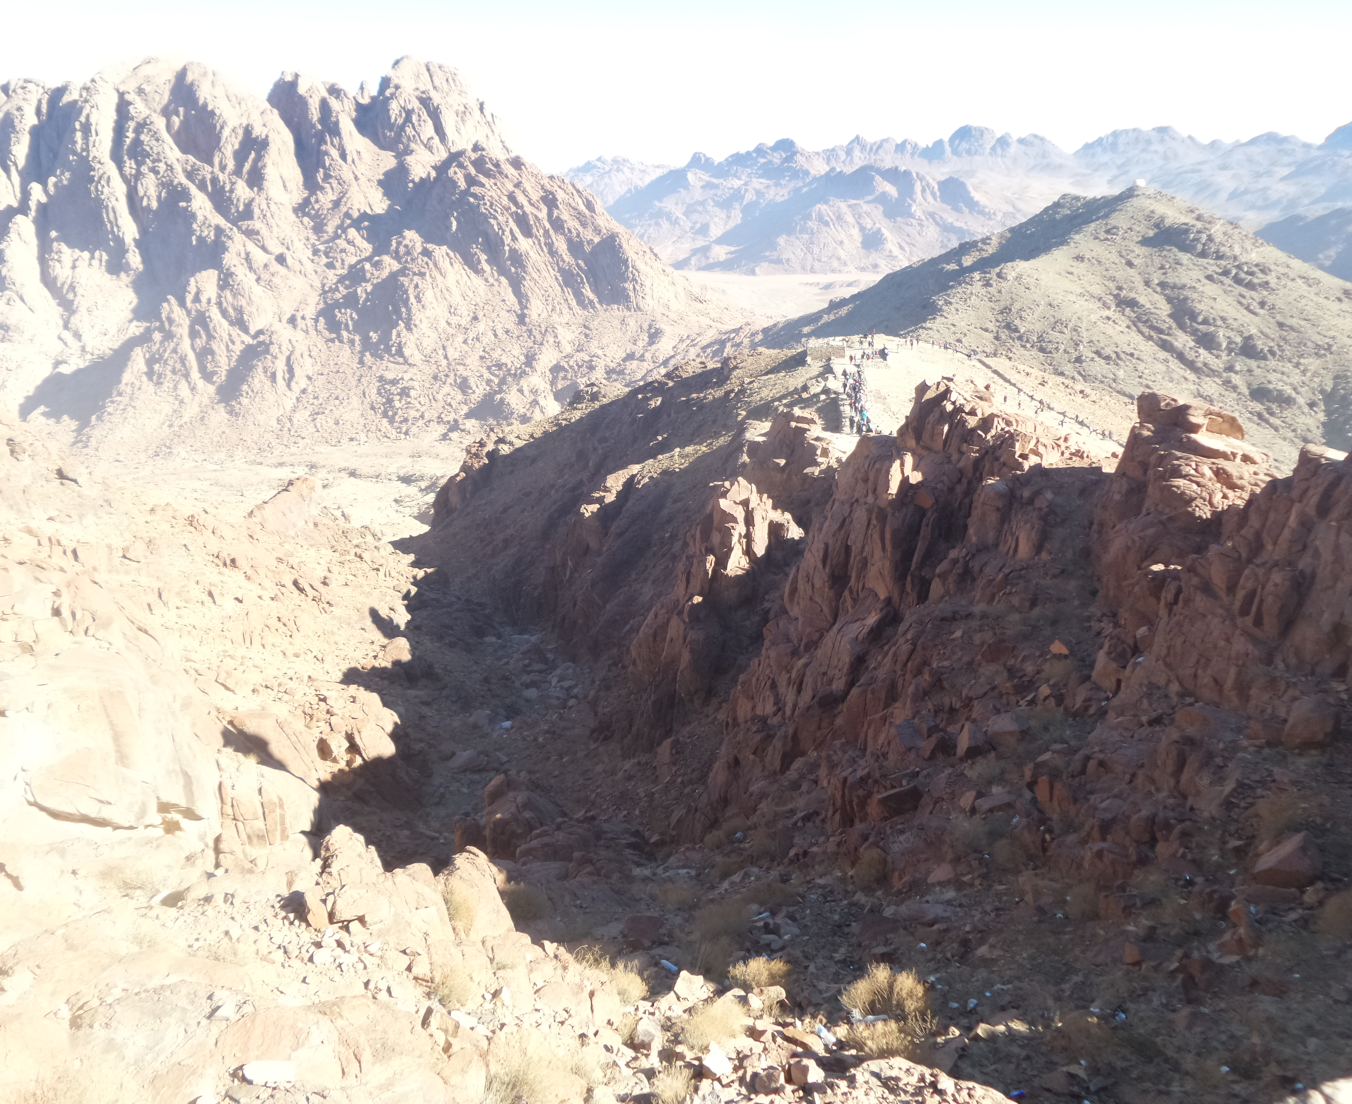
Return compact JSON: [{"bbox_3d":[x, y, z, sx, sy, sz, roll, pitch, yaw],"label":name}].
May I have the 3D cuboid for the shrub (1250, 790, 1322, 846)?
[{"bbox_3d":[7.352,3.201,12.300,0.820,0.600,0.750,0,23,0],"label":"shrub"}]

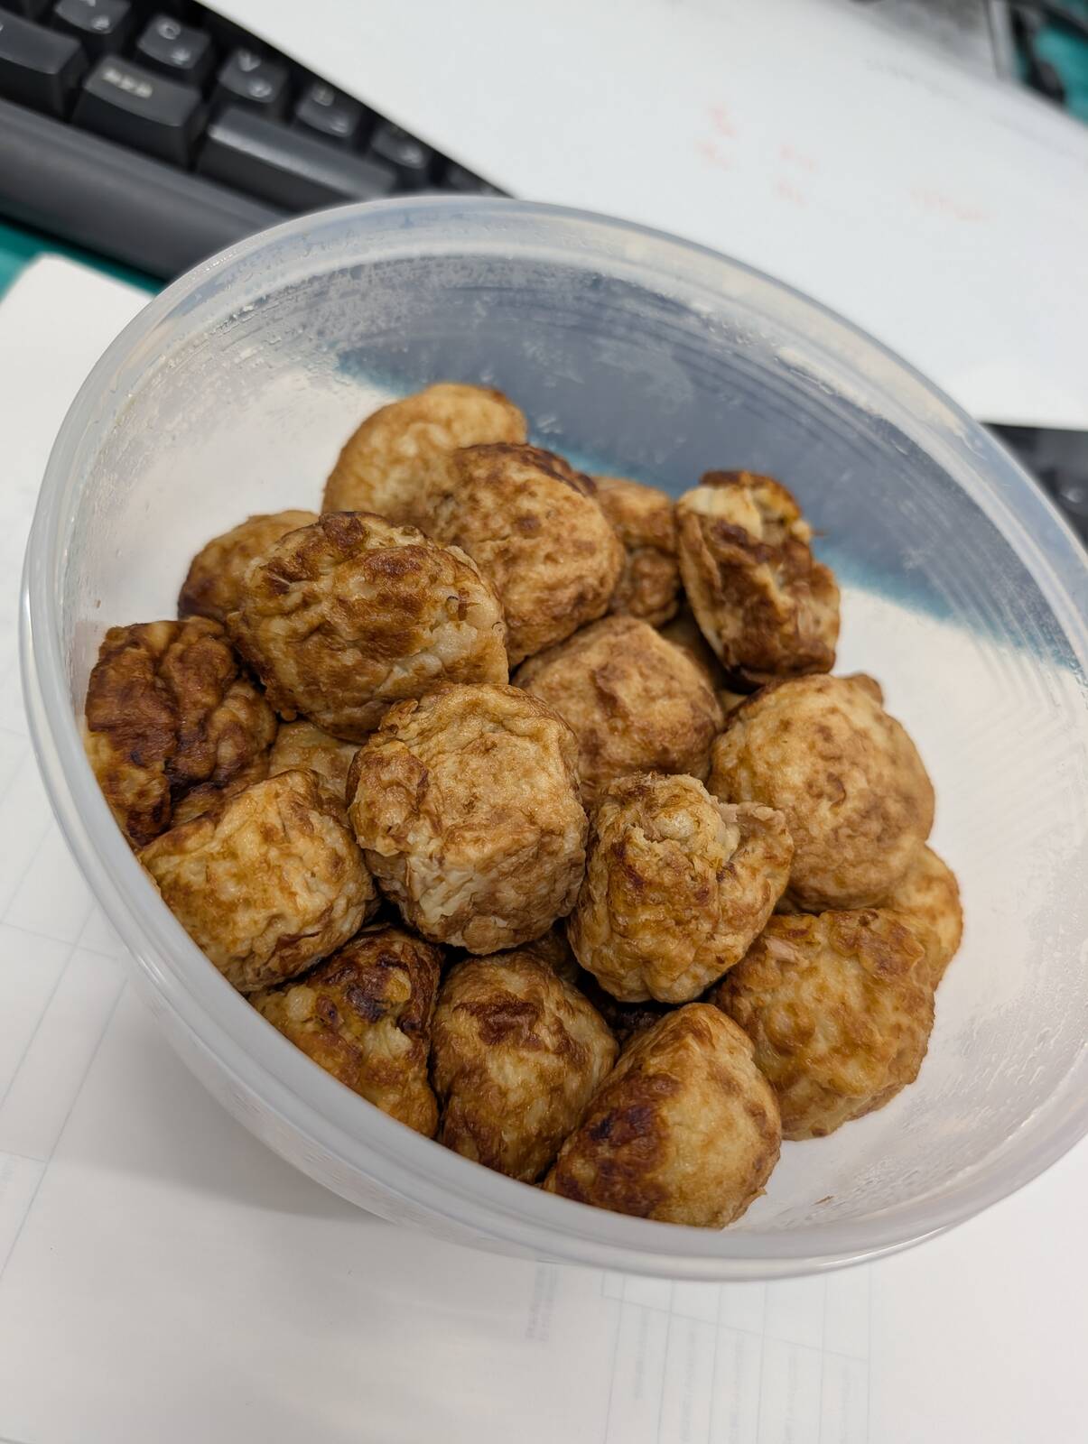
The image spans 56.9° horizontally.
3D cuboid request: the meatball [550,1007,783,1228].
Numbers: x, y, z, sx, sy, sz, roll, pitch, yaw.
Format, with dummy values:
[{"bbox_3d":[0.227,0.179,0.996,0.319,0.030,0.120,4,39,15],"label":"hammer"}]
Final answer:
[{"bbox_3d":[0.018,0.057,0.146,0.035,0.035,0.034,9,59,-15],"label":"meatball"}]

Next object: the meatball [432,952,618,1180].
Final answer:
[{"bbox_3d":[-0.003,0.051,0.143,0.029,0.031,0.034,0,60,-21],"label":"meatball"}]

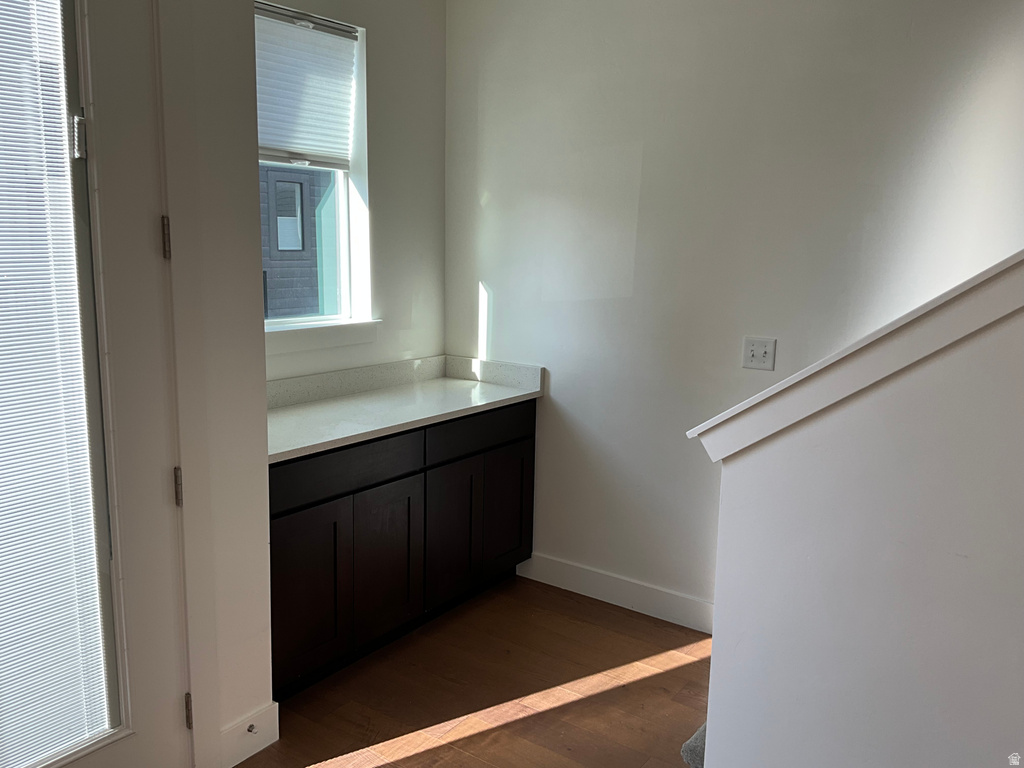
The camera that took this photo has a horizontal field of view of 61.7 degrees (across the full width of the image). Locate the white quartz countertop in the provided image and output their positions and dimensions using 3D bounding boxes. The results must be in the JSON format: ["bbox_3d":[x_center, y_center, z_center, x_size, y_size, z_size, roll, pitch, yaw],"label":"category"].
[{"bbox_3d":[-0.544,0.106,3.334,0.569,0.029,1.547,8,12,35],"label":"white quartz countertop"}]

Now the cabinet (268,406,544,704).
[{"bbox_3d":[-0.559,0.540,3.426,0.540,0.858,1.521,8,12,35],"label":"cabinet"}]

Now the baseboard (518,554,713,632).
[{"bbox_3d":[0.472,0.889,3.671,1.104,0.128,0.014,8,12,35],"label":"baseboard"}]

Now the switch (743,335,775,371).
[{"bbox_3d":[0.918,-0.111,3.187,0.117,0.115,0.015,8,12,35],"label":"switch"}]

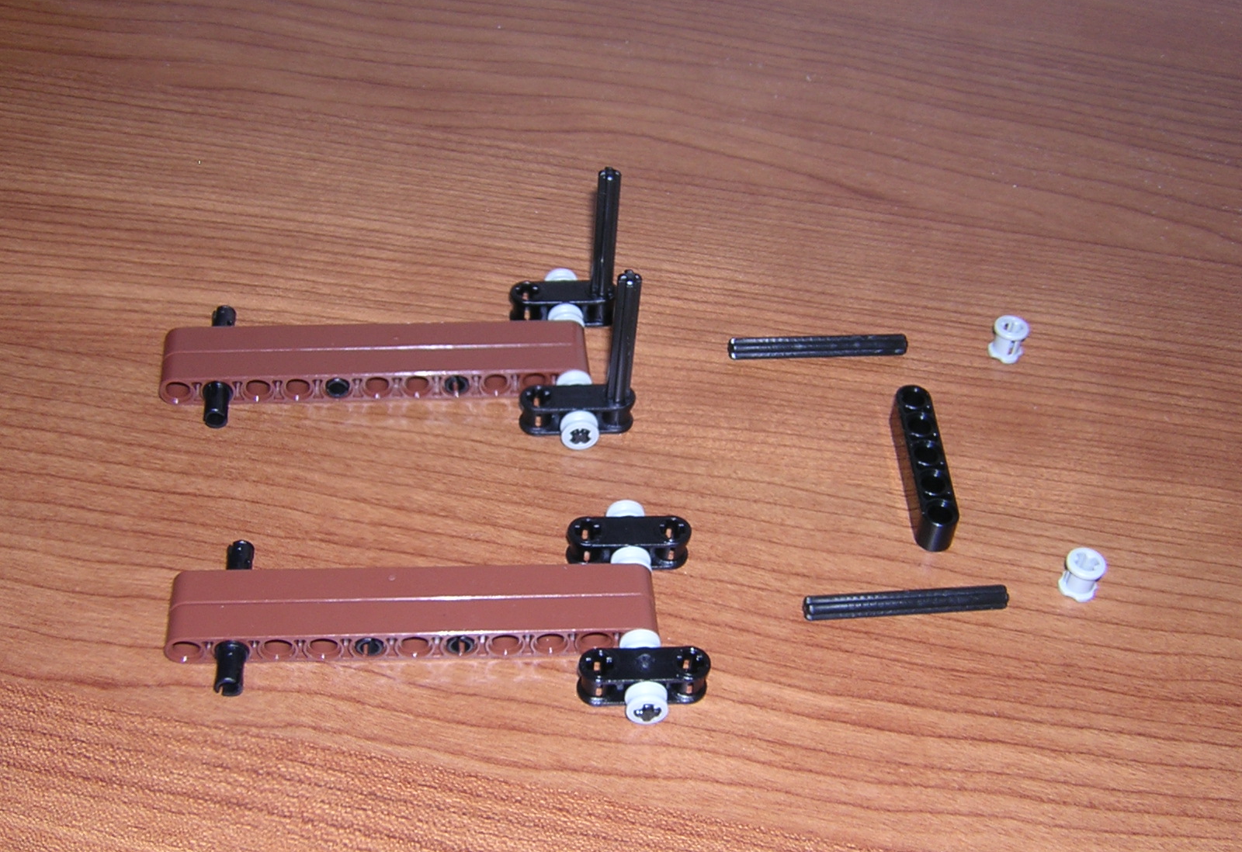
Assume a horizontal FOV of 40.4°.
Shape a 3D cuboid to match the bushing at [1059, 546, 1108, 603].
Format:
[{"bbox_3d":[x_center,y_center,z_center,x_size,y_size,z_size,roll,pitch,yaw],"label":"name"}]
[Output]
[{"bbox_3d":[0.088,0.029,0.321,0.007,0.008,0.007,3,44,-3],"label":"bushing"}]

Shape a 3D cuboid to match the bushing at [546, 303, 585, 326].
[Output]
[{"bbox_3d":[-0.012,-0.022,0.363,0.007,0.007,0.004,-2,44,-7],"label":"bushing"}]

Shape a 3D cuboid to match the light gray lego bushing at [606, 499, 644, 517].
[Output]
[{"bbox_3d":[0.001,0.018,0.324,0.007,0.007,0.004,-1,45,-6],"label":"light gray lego bushing"}]

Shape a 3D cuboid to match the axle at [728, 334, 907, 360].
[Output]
[{"bbox_3d":[0.043,-0.017,0.366,0.040,0.005,0.005,-2,44,-7],"label":"axle"}]

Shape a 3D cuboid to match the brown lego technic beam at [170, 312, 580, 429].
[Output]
[{"bbox_3d":[-0.051,-0.013,0.351,0.088,0.007,0.016,-2,44,-7],"label":"brown lego technic beam"}]

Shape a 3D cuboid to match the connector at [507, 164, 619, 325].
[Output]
[{"bbox_3d":[-0.011,-0.037,0.356,0.024,0.040,0.008,-2,45,-7],"label":"connector"}]

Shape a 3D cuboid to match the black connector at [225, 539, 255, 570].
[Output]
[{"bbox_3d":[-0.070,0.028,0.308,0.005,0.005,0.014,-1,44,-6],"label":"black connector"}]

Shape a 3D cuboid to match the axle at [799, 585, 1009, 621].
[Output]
[{"bbox_3d":[0.054,0.033,0.315,0.040,0.004,0.005,-2,45,-8],"label":"axle"}]

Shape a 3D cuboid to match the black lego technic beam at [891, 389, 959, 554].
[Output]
[{"bbox_3d":[0.061,0.008,0.339,0.007,0.008,0.040,1,44,-4],"label":"black lego technic beam"}]

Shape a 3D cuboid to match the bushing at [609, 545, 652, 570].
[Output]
[{"bbox_3d":[0.002,0.026,0.316,0.007,0.007,0.004,-1,44,-6],"label":"bushing"}]

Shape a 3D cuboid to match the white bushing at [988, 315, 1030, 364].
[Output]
[{"bbox_3d":[0.085,-0.019,0.370,0.007,0.008,0.007,3,44,-3],"label":"white bushing"}]

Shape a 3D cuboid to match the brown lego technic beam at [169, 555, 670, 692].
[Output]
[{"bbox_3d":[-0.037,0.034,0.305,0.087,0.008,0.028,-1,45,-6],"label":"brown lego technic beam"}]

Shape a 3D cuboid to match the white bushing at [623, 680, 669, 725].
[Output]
[{"bbox_3d":[0.005,0.048,0.293,0.007,0.007,0.004,-1,44,-6],"label":"white bushing"}]

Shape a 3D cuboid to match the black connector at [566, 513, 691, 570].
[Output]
[{"bbox_3d":[0.002,0.022,0.320,0.024,0.008,0.008,-1,44,-6],"label":"black connector"}]

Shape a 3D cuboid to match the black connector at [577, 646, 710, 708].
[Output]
[{"bbox_3d":[0.004,0.044,0.297,0.024,0.008,0.008,-1,44,-6],"label":"black connector"}]

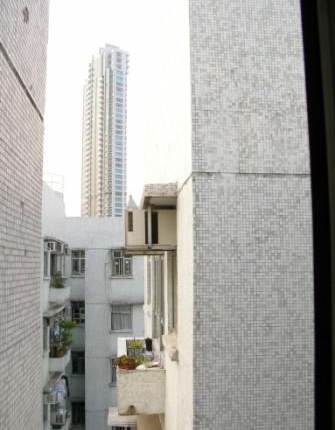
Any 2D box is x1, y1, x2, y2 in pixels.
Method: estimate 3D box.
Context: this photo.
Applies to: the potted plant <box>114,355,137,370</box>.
[{"bbox_3d":[-0.500,1.762,5.883,0.240,0.160,0.220,1,-6,-5],"label":"potted plant"}]

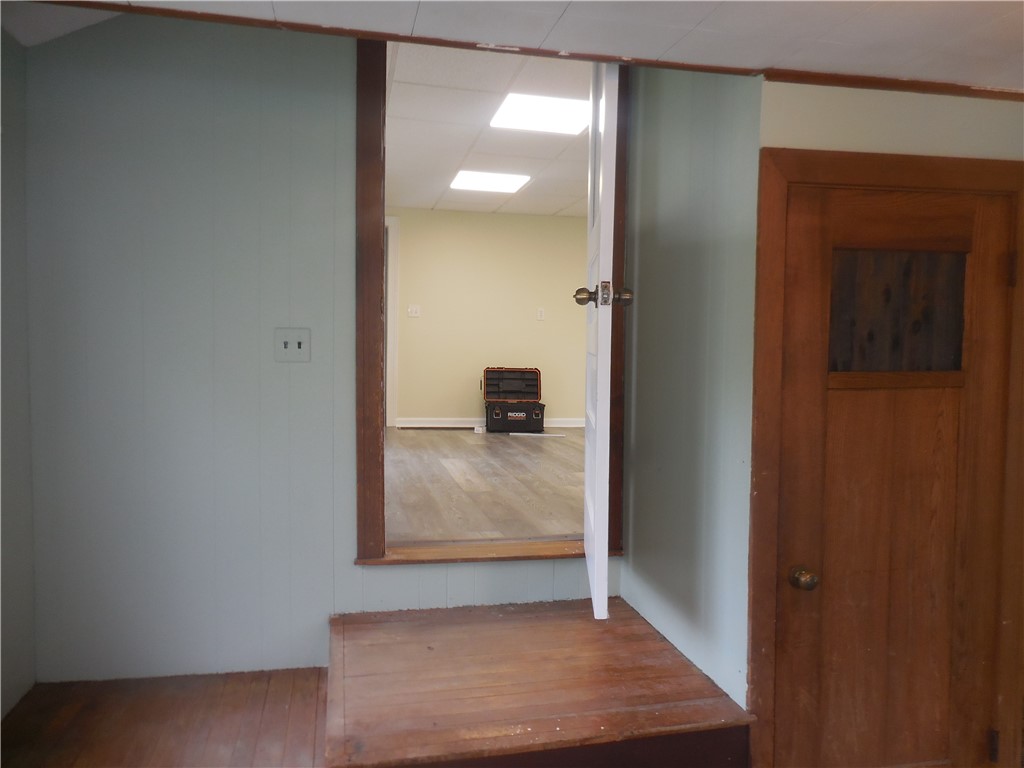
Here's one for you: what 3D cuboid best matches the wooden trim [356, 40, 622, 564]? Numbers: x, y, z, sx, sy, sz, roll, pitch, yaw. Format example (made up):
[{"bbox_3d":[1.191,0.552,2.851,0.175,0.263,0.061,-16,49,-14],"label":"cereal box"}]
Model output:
[{"bbox_3d":[-0.065,-0.379,2.738,1.003,2.050,0.140,0,2,-13],"label":"wooden trim"}]

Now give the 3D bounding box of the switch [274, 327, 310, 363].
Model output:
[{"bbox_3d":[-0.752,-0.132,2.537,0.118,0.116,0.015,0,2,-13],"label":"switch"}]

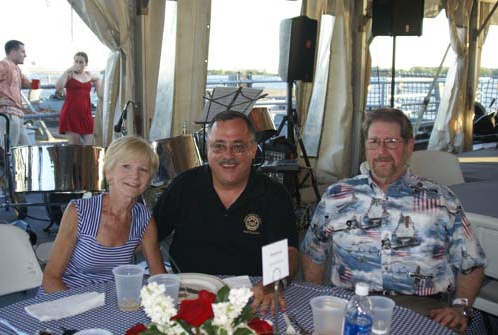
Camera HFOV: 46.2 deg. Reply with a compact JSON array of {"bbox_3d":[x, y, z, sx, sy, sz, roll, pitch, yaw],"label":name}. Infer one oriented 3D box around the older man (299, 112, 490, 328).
[{"bbox_3d":[0.489,0.447,1.978,0.630,1.280,0.700,3,10,17],"label":"older man"}]

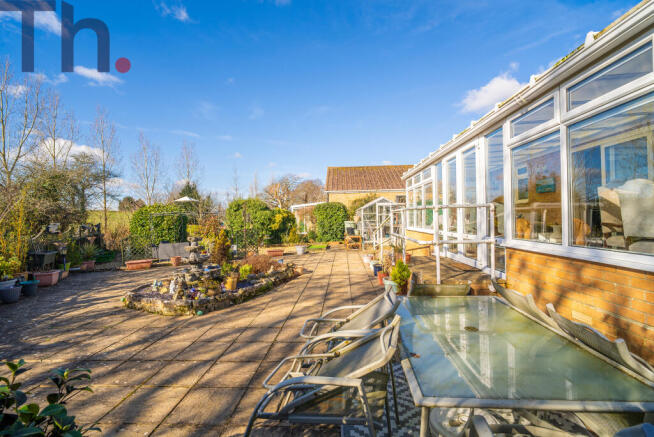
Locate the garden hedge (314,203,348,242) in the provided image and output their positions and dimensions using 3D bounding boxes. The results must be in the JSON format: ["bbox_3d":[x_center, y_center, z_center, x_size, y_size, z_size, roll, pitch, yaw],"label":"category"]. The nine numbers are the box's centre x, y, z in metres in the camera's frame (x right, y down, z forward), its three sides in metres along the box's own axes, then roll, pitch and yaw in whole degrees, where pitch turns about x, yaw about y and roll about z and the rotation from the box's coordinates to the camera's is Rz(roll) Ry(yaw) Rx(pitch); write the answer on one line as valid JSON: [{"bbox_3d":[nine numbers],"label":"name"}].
[{"bbox_3d":[0.266,0.247,17.200,2.000,2.300,1.600,-1,0,3],"label":"garden hedge"}]

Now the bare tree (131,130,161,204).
[{"bbox_3d":[-16.228,-2.901,26.000,2.300,9.200,2.300,-1,0,-32],"label":"bare tree"}]

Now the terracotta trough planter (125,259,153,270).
[{"bbox_3d":[-5.360,1.340,8.330,0.640,0.215,0.260,0,0,-41],"label":"terracotta trough planter"}]

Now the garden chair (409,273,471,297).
[{"bbox_3d":[1.050,0.970,2.920,0.600,0.920,0.720,0,0,3],"label":"garden chair"}]

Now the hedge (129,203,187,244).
[{"bbox_3d":[-7.603,0.494,13.200,2.100,2.120,1.600,-1,0,-11],"label":"hedge"}]

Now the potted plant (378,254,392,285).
[{"bbox_3d":[1.241,1.077,6.170,0.290,0.630,0.280,-1,0,3],"label":"potted plant"}]

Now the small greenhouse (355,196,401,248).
[{"bbox_3d":[2.539,0.228,14.200,1.850,2.250,2.500,-1,0,1],"label":"small greenhouse"}]

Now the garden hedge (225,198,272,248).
[{"bbox_3d":[-4.130,0.239,15.300,2.150,2.460,1.700,-1,0,3],"label":"garden hedge"}]

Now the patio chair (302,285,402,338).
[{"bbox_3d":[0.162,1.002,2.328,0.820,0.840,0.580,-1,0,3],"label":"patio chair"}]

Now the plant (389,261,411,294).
[{"bbox_3d":[1.298,1.073,5.100,0.320,0.650,0.320,-1,0,3],"label":"plant"}]

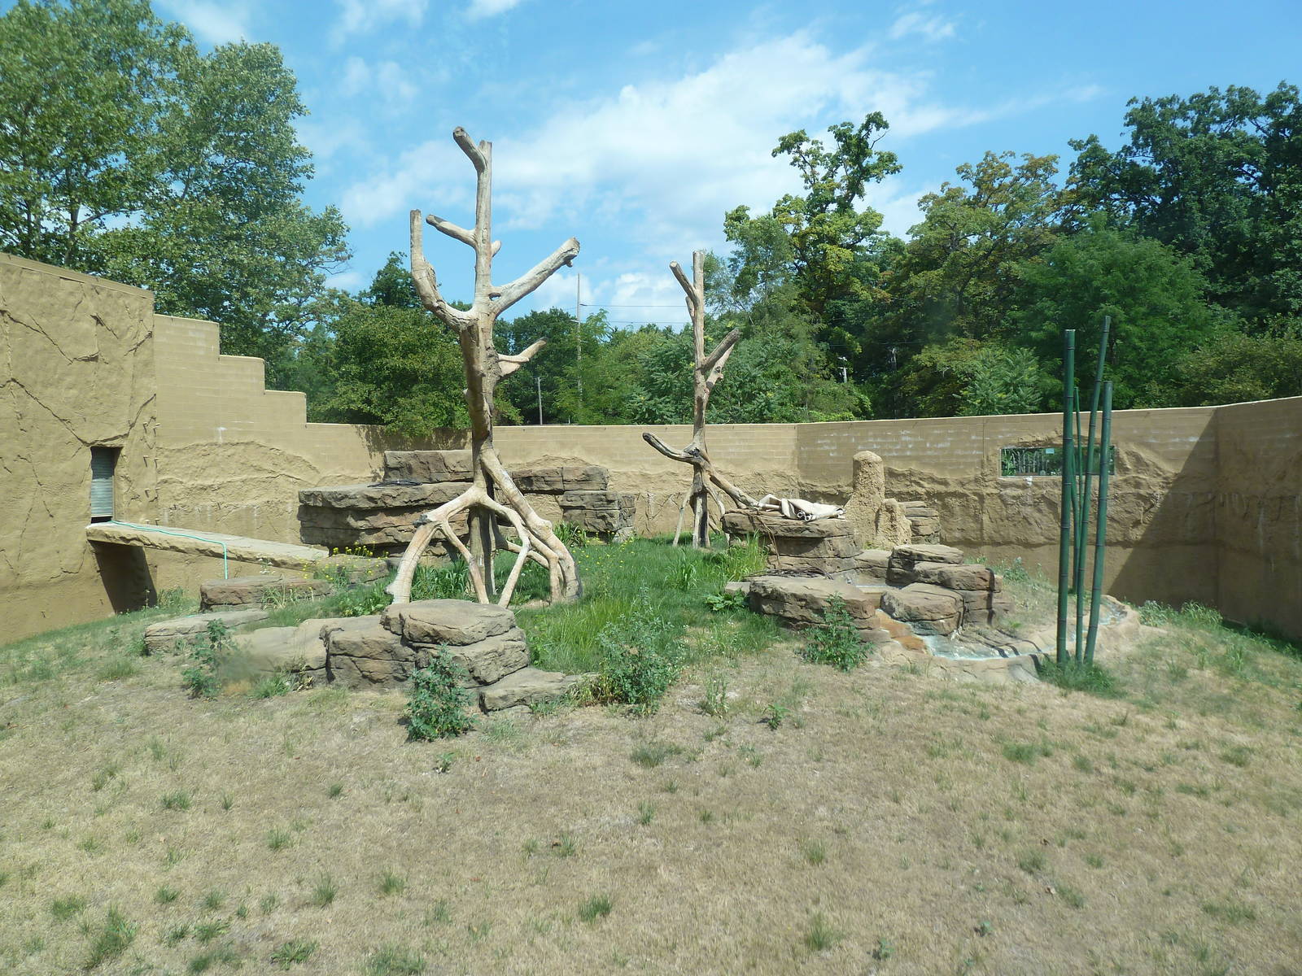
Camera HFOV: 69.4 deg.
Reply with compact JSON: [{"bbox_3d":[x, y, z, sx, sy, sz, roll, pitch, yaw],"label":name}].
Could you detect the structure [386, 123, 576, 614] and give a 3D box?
[{"bbox_3d":[-2.491,-1.720,14.000,2.850,6.950,2.500,0,0,0],"label":"structure"}]

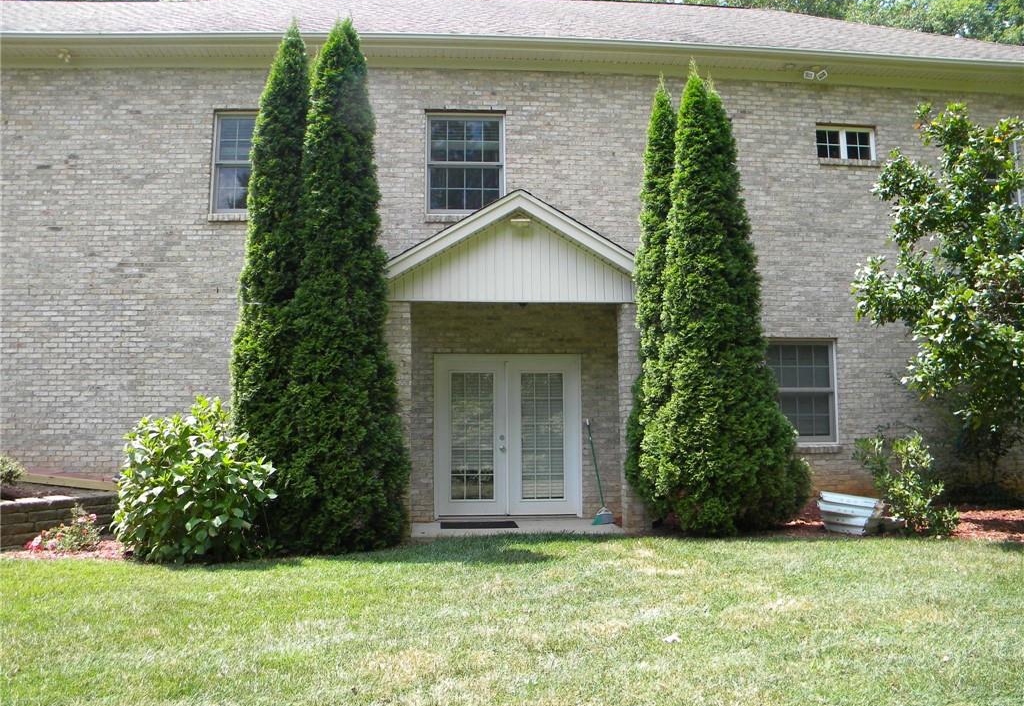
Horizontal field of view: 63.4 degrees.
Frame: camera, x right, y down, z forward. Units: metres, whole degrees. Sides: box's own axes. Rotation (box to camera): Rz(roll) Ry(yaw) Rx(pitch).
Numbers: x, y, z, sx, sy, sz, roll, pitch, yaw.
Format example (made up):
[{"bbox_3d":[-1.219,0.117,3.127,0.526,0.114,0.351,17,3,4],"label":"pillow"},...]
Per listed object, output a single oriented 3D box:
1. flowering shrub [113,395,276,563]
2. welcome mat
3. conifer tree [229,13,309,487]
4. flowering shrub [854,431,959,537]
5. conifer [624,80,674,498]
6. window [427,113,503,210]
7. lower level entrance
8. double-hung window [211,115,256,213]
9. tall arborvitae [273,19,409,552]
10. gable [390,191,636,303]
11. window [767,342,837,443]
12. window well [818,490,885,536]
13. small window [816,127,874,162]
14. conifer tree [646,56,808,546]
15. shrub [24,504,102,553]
[{"bbox_3d":[-3.160,1.238,8.203,1.600,1.580,1.400,0,-6,-4],"label":"flowering shrub"},{"bbox_3d":[-0.395,2.118,10.051,0.920,0.020,0.650,0,-6,-4],"label":"welcome mat"},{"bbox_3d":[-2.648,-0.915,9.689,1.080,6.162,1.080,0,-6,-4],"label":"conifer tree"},{"bbox_3d":[4.340,1.419,9.048,1.200,1.100,1.000,0,-6,-4],"label":"flowering shrub"},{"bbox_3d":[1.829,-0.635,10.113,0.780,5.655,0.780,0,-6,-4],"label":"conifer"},{"bbox_3d":[-0.630,-2.577,11.280,1.081,1.423,0.130,0,-6,-4],"label":"window"},{"bbox_3d":[-0.050,1.104,10.950,1.954,2.170,0.160,0,-6,-4],"label":"lower level entrance"},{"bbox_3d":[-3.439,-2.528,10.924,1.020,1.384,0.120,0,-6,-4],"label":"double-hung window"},{"bbox_3d":[-1.852,-0.849,8.977,1.450,5.900,1.400,0,-6,-4],"label":"tall arborvitae"},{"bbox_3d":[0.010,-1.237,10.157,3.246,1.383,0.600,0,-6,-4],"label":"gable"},{"bbox_3d":[3.889,0.537,11.263,1.102,1.428,0.130,0,-6,-4],"label":"window"},{"bbox_3d":[3.676,1.727,8.915,0.750,0.460,0.420,0,-6,-4],"label":"window well"},{"bbox_3d":[4.648,-2.922,11.449,0.860,0.490,0.100,0,-6,-4],"label":"small window"},{"bbox_3d":[2.506,-0.700,9.741,2.000,5.600,1.750,0,-6,-4],"label":"conifer tree"},{"bbox_3d":[-4.599,1.798,8.389,0.760,0.500,0.600,0,-6,-4],"label":"shrub"}]

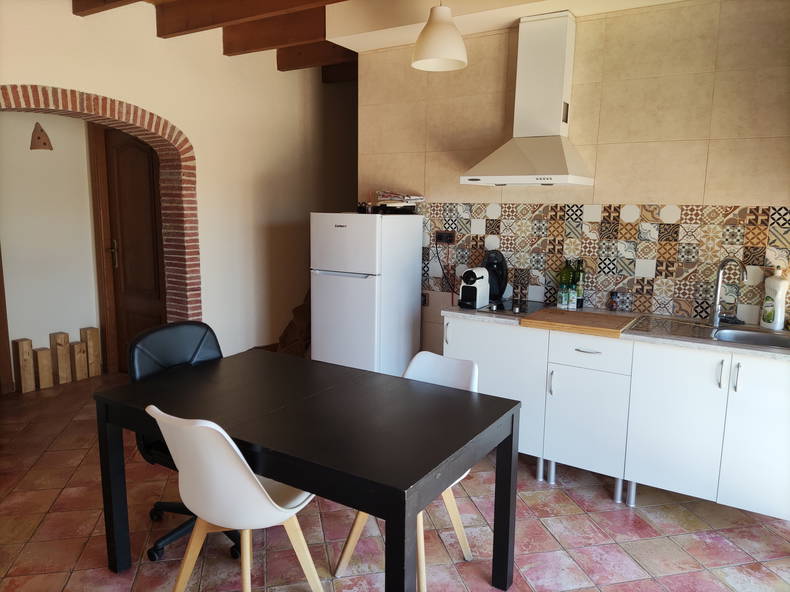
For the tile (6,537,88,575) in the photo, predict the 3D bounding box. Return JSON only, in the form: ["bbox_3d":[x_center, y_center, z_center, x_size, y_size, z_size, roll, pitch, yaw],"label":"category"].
[{"bbox_3d":[-1.445,1.093,2.482,0.247,0.012,0.247,-1,9,-12],"label":"tile"}]

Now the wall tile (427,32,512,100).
[{"bbox_3d":[0.439,-1.397,3.643,0.545,0.334,0.010,6,11,32],"label":"wall tile"}]

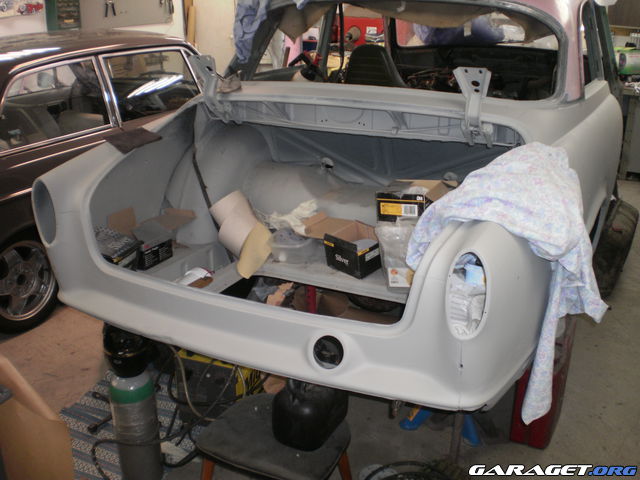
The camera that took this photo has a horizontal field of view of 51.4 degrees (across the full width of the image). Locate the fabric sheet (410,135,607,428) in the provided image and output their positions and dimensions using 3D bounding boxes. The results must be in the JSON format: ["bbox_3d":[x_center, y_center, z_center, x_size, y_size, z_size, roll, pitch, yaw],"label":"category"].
[{"bbox_3d":[0.521,0.074,1.859,0.460,0.600,0.580,10,20,26],"label":"fabric sheet"}]

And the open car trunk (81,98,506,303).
[{"bbox_3d":[-0.043,-0.103,2.184,1.200,0.540,0.880,10,20,26],"label":"open car trunk"}]

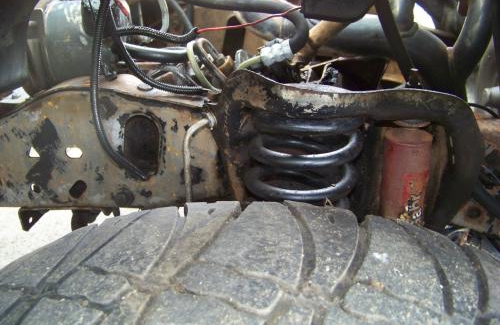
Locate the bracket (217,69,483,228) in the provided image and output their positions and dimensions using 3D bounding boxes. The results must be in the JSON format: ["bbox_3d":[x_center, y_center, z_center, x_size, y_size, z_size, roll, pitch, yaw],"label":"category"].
[{"bbox_3d":[0.115,-0.018,0.650,0.315,0.185,0.140,0,18,0],"label":"bracket"}]

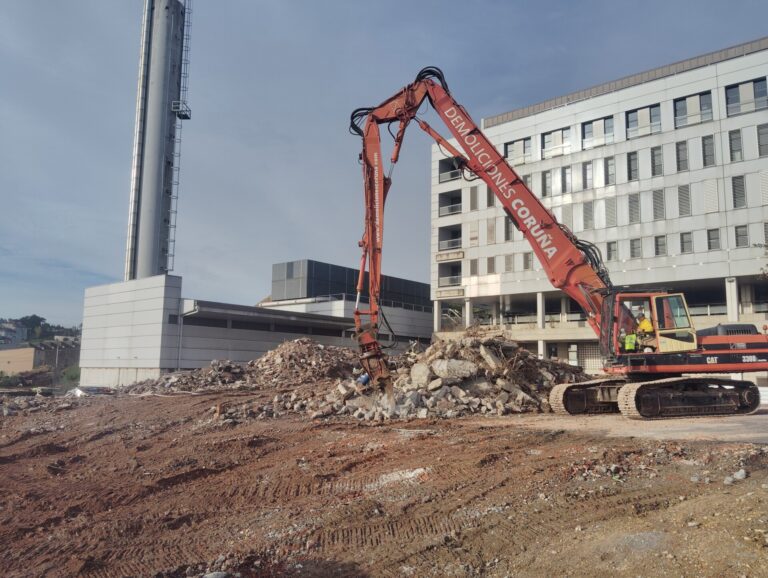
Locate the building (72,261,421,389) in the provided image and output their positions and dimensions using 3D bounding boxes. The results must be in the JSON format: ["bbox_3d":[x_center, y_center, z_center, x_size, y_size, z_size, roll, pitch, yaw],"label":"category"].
[{"bbox_3d":[-10.366,4.740,80.759,16.200,16.080,49.620,-6,-10,40],"label":"building"}]

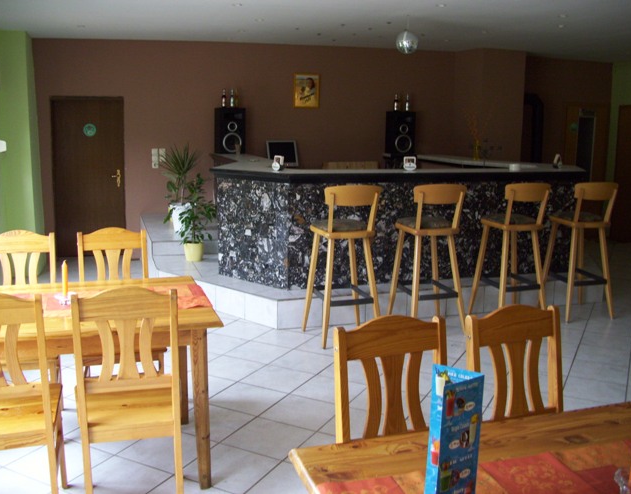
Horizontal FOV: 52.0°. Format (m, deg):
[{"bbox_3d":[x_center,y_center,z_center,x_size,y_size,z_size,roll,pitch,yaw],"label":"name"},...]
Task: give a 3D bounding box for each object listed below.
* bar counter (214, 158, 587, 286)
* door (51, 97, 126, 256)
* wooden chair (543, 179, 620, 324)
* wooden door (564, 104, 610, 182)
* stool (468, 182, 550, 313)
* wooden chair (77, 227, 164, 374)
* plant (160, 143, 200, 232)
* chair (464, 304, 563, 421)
[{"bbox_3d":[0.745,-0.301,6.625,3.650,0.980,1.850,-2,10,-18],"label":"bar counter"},{"bbox_3d":[-2.758,-0.839,7.871,0.860,1.970,0.070,0,10,-3],"label":"door"},{"bbox_3d":[2.316,0.022,5.692,0.475,1.150,0.480,-2,10,-14],"label":"wooden chair"},{"bbox_3d":[3.950,-1.062,9.444,0.720,2.000,0.070,-1,10,-13],"label":"wooden door"},{"bbox_3d":[1.668,0.046,5.488,0.475,1.150,0.480,-2,10,-16],"label":"stool"},{"bbox_3d":[-1.062,0.434,3.521,0.420,0.980,0.480,-2,11,-21],"label":"wooden chair"},{"bbox_3d":[-1.491,-0.630,7.150,0.440,1.050,0.420,1,10,-5],"label":"plant"},{"bbox_3d":[0.739,0.706,1.998,0.420,0.970,0.470,-3,10,-22],"label":"chair"}]

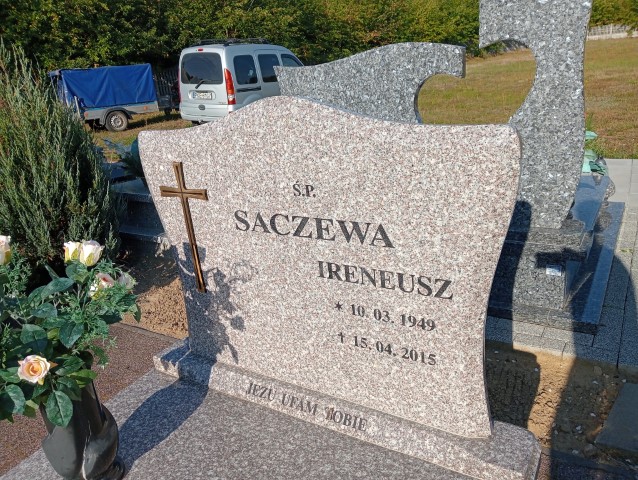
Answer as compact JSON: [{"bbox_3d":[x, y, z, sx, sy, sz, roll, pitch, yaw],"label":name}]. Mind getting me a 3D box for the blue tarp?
[{"bbox_3d":[-5.512,-3.918,13.251,2.214,0.942,1.253,-18,24,-35],"label":"blue tarp"}]

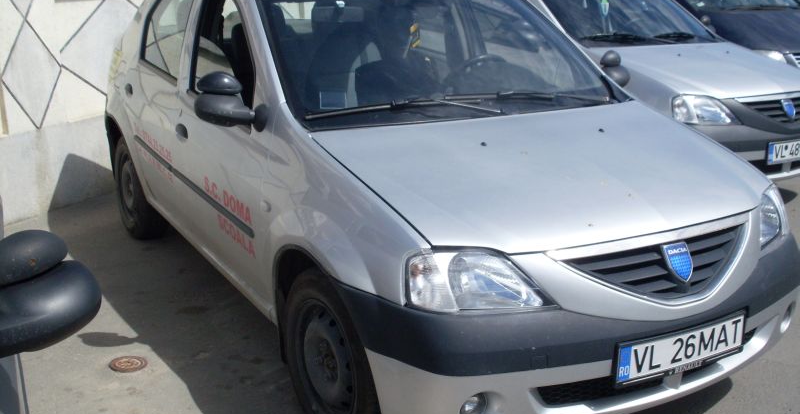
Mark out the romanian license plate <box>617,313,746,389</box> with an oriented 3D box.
[{"bbox_3d":[0.827,0.410,2.570,0.525,0.115,0.020,-8,17,-29],"label":"romanian license plate"}]

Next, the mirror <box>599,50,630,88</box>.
[{"bbox_3d":[0.918,-0.599,3.954,0.255,0.210,0.140,-8,18,-29],"label":"mirror"}]

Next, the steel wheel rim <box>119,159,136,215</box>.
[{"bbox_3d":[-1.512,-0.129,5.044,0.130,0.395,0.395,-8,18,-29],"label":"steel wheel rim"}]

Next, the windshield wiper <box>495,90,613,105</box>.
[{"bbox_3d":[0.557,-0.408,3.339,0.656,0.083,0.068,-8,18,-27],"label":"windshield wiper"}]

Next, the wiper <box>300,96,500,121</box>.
[{"bbox_3d":[0.022,-0.335,3.067,0.728,0.068,0.092,-5,17,-19],"label":"wiper"}]

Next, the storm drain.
[{"bbox_3d":[-1.076,0.629,3.477,0.155,0.020,0.155,0,16,0],"label":"storm drain"}]

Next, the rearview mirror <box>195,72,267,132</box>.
[{"bbox_3d":[-0.604,-0.373,3.101,0.265,0.210,0.140,-8,18,-29],"label":"rearview mirror"}]

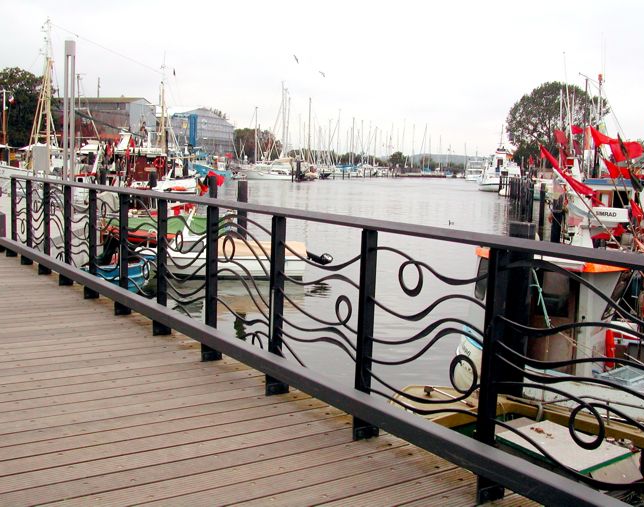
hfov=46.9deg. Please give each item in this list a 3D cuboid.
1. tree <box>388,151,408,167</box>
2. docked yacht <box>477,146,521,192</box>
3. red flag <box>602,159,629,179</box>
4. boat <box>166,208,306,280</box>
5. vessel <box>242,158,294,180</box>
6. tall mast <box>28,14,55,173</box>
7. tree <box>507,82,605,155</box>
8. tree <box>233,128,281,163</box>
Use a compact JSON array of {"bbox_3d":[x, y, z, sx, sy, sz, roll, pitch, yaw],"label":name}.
[{"bbox_3d":[23.194,-28.561,225.000,5.600,5.000,5.600,2,7,0],"label":"tree"},{"bbox_3d":[23.613,-11.339,99.000,4.100,6.000,9.000,5,8,22],"label":"docked yacht"},{"bbox_3d":[5.357,-1.546,13.500,0.500,0.370,0.120,2,7,0],"label":"red flag"},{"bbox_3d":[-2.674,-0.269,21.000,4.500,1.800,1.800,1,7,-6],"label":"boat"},{"bbox_3d":[-10.093,-16.036,140.000,9.400,4.300,3.200,1,7,-9],"label":"vessel"},{"bbox_3d":[-18.078,-10.026,48.000,1.600,10.300,1.600,-1,7,-24],"label":"tall mast"},{"bbox_3d":[36.971,-20.181,117.000,14.800,13.200,14.000,4,7,17],"label":"tree"},{"bbox_3d":[-14.563,-23.346,165.000,10.600,8.600,9.500,2,7,0],"label":"tree"}]

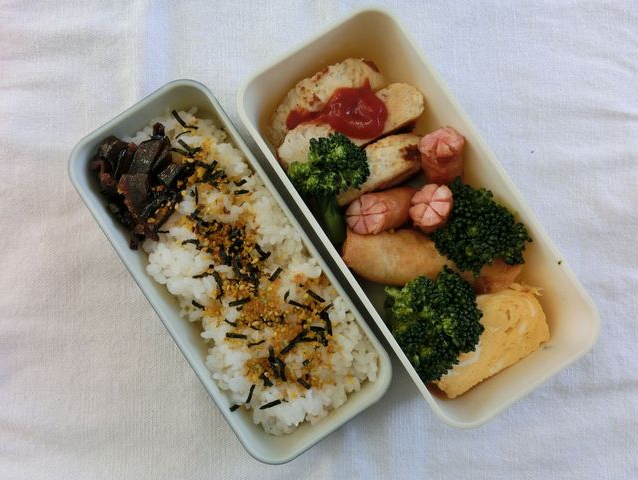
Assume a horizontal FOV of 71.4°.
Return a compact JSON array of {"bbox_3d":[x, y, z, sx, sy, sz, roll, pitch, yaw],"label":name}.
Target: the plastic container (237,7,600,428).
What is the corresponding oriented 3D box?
[{"bbox_3d":[0.045,-0.011,0.225,0.086,0.052,0.184,-33,88,-2],"label":"plastic container"}]

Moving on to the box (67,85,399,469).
[{"bbox_3d":[-0.041,0.014,0.227,0.077,0.046,0.176,-34,88,-2],"label":"box"}]

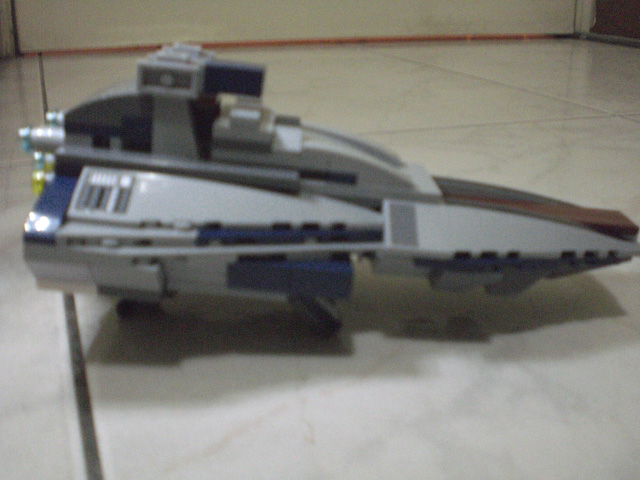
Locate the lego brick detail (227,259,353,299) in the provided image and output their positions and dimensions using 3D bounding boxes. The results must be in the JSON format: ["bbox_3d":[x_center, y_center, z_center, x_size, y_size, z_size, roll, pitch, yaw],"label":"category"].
[{"bbox_3d":[-0.007,0.009,0.183,0.032,0.007,0.010,5,22,2],"label":"lego brick detail"}]

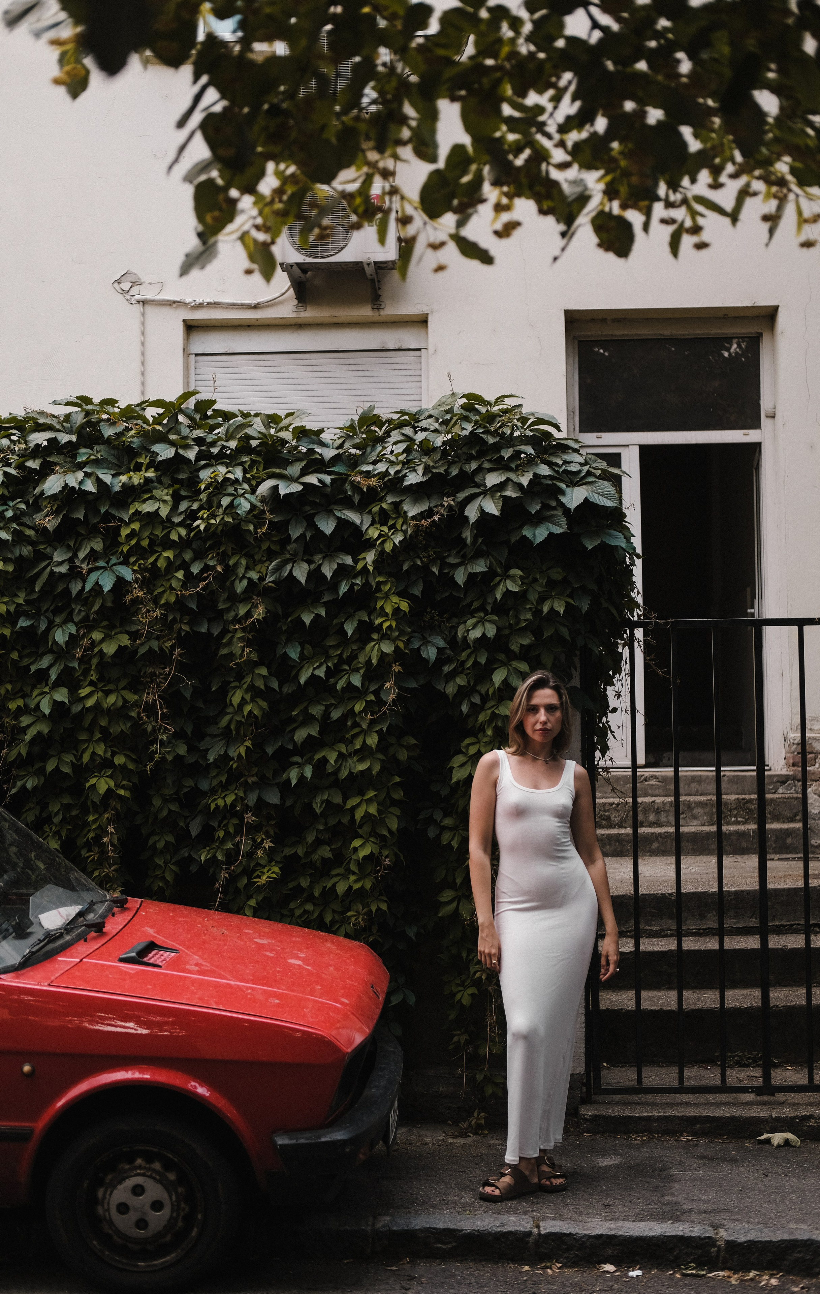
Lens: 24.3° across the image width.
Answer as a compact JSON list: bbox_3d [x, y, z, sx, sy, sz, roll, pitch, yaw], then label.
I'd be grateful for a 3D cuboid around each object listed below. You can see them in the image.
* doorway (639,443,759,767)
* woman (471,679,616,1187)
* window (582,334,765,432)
[{"bbox_3d":[1.860,-0.270,12.250,0.765,2.080,0.160,-1,-3,1],"label":"doorway"},{"bbox_3d":[0.436,0.934,6.220,0.490,1.705,0.330,-1,-3,-3],"label":"woman"},{"bbox_3d":[1.678,-1.694,12.300,1.190,0.630,0.090,-1,-3,1],"label":"window"}]

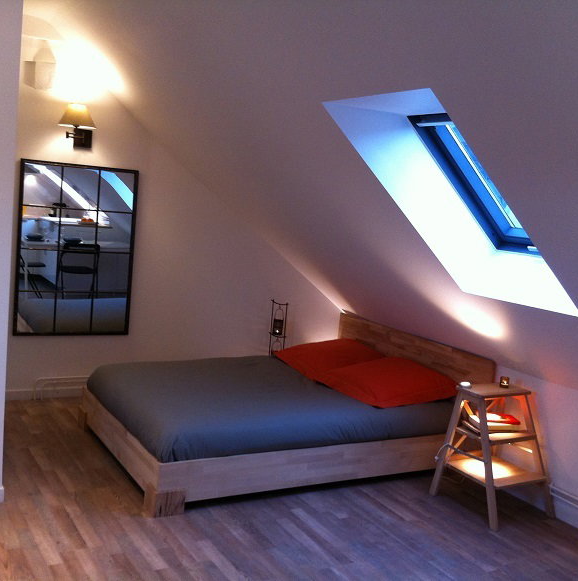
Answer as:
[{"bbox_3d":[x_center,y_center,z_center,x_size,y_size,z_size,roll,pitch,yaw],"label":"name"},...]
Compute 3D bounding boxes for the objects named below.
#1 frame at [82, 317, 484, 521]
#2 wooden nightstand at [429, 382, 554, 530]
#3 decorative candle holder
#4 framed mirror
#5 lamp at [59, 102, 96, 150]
[{"bbox_3d":[-0.096,0.630,4.849,2.010,0.735,1.645,1,8,-29],"label":"frame"},{"bbox_3d":[1.142,0.864,4.254,0.468,0.632,0.505,1,8,-29],"label":"wooden nightstand"},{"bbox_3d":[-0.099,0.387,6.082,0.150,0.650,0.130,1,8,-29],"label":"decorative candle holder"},{"bbox_3d":[-1.479,-0.274,5.510,0.816,1.200,0.030,1,8,-29],"label":"framed mirror"},{"bbox_3d":[-1.407,-1.099,5.254,0.275,0.283,0.293,1,8,-29],"label":"lamp"}]

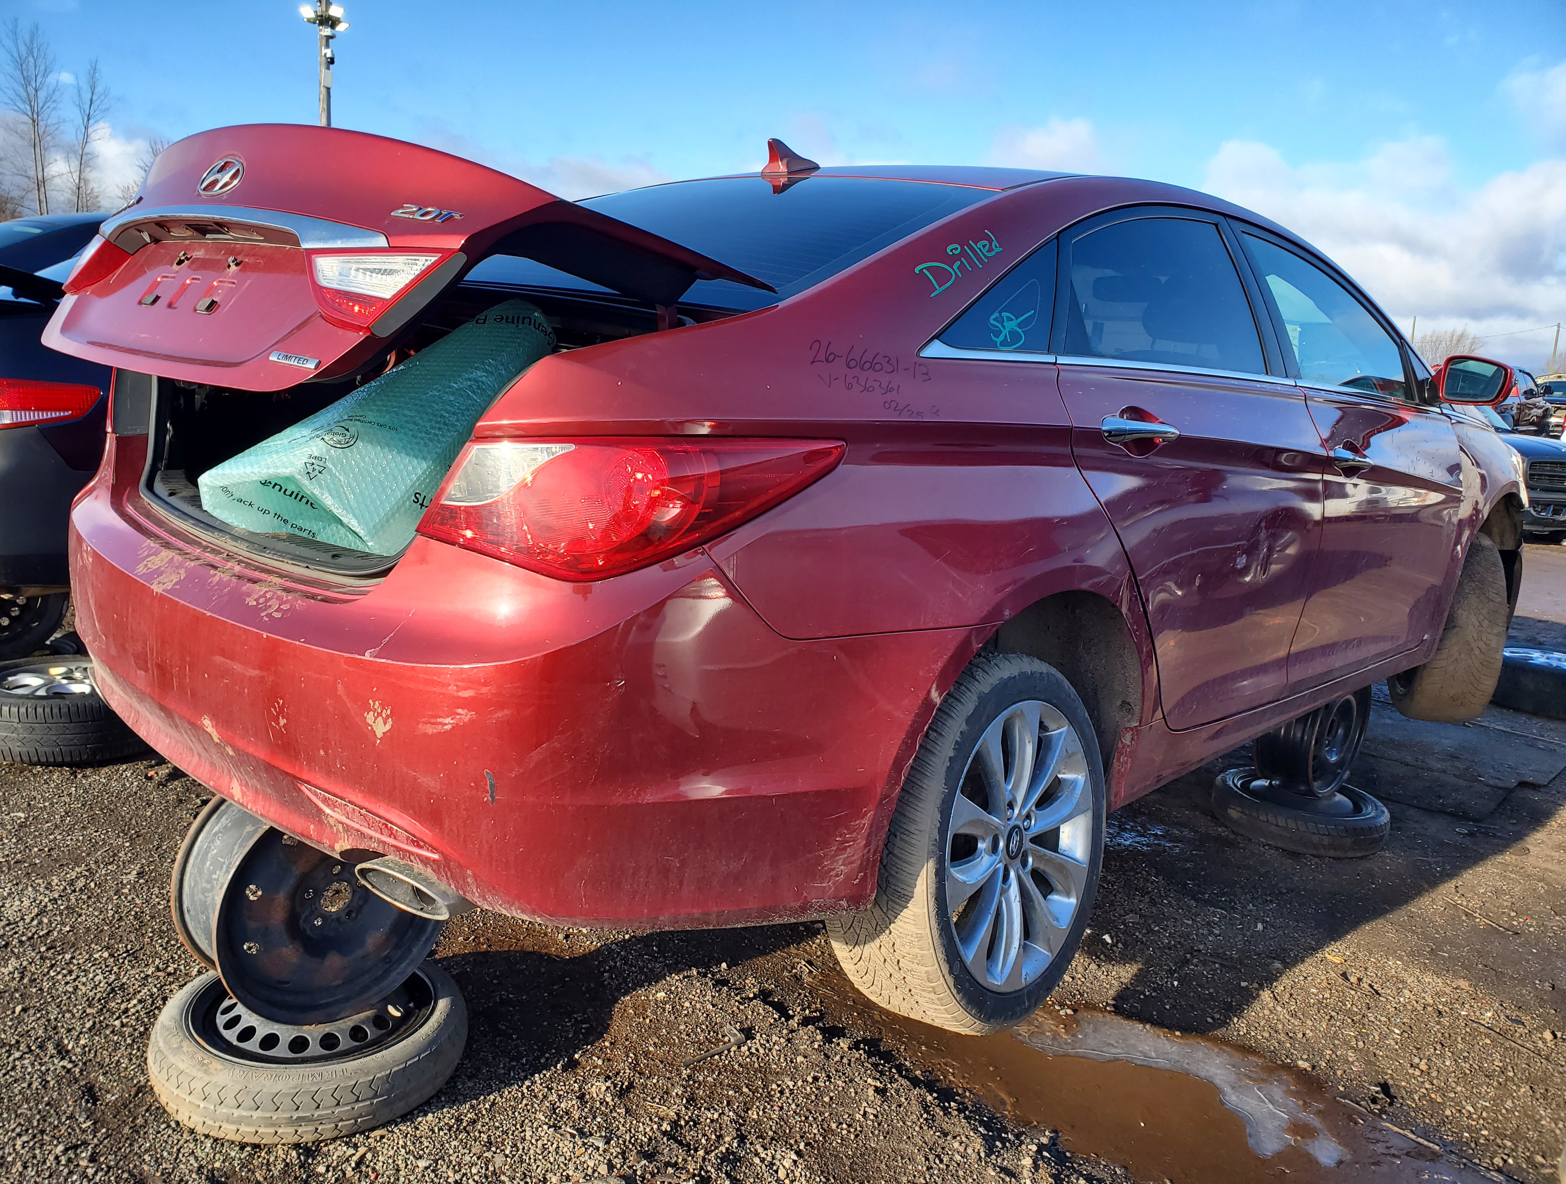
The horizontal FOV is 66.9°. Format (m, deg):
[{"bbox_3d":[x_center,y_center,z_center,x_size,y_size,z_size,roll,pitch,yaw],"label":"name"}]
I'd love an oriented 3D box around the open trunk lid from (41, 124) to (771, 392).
[{"bbox_3d":[-0.680,-0.470,1.931,1.230,0.390,0.630,17,1,43],"label":"open trunk lid"}]

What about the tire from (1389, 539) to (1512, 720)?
[{"bbox_3d":[2.264,0.114,4.072,0.235,0.660,0.660,9,12,16],"label":"tire"}]

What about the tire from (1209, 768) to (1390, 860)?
[{"bbox_3d":[1.719,0.730,3.930,0.575,0.130,0.575,5,10,0],"label":"tire"}]

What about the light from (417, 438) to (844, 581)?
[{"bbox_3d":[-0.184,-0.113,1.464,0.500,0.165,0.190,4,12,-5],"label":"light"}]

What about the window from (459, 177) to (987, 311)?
[{"bbox_3d":[-0.244,-0.715,2.310,1.240,0.100,0.720,17,39,43],"label":"window"}]

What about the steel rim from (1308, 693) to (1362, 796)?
[{"bbox_3d":[1.705,0.414,3.813,0.430,0.430,0.190,-4,10,-38],"label":"steel rim"}]

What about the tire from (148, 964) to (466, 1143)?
[{"bbox_3d":[-0.913,0.862,2.309,0.567,0.125,0.567,5,10,0],"label":"tire"}]

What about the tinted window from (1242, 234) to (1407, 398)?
[{"bbox_3d":[1.390,-0.679,2.979,0.760,0.395,0.060,-7,-12,-45],"label":"tinted window"}]

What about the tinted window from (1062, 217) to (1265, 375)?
[{"bbox_3d":[0.723,-0.609,2.307,0.820,0.375,0.060,-7,-12,-45],"label":"tinted window"}]

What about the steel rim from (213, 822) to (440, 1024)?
[{"bbox_3d":[-0.882,0.576,2.259,0.440,0.440,0.190,-6,11,-43],"label":"steel rim"}]

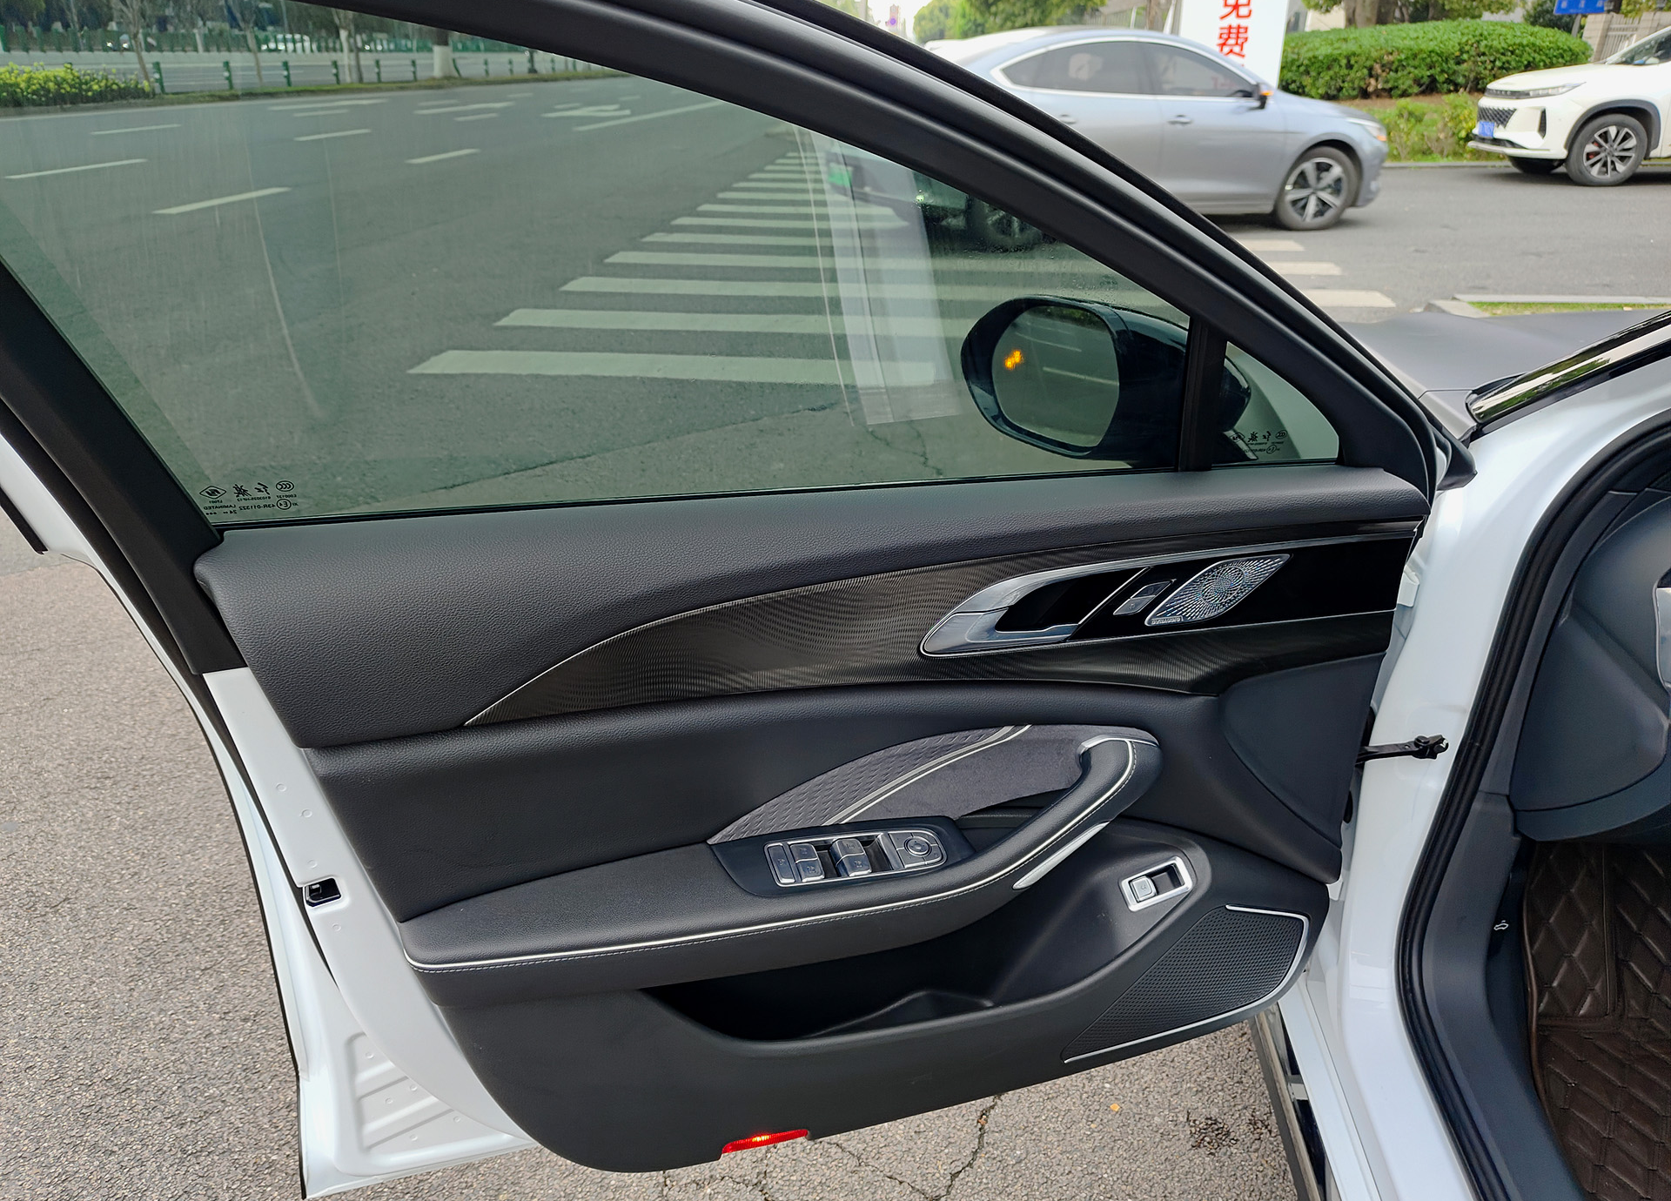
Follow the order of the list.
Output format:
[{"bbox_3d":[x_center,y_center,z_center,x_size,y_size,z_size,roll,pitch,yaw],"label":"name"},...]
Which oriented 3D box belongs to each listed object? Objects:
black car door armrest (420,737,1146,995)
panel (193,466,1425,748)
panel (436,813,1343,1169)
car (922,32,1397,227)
[{"bbox_3d":[-0.028,0.216,0.948,0.625,0.150,0.105,-7,26,-12],"label":"black car door armrest"},{"bbox_3d":[0.033,0.011,0.919,0.975,0.175,0.095,-4,25,-14],"label":"panel"},{"bbox_3d":[0.083,0.364,1.083,0.850,0.285,0.105,-6,26,-13],"label":"panel"},{"bbox_3d":[2.284,-3.850,9.503,4.660,1.460,1.830,-8,26,-17],"label":"car"}]

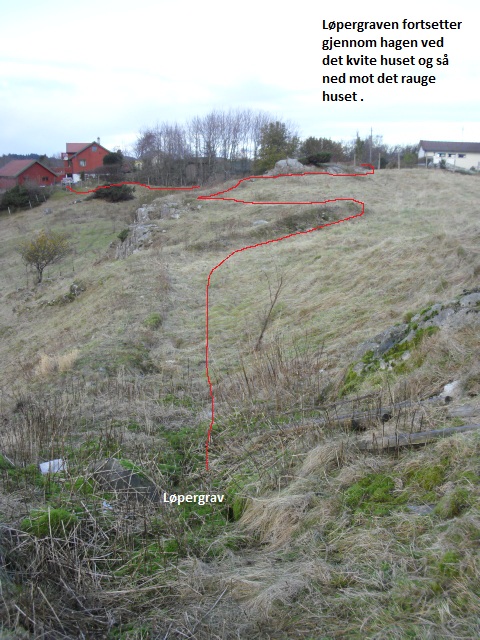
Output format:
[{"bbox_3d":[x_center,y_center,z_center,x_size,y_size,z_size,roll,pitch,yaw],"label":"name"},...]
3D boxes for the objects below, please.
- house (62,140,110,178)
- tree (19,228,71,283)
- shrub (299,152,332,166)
[{"bbox_3d":[-25.601,-27.336,121.000,9.200,6.900,10.000,-3,13,-12],"label":"house"},{"bbox_3d":[-10.011,-3.254,36.000,2.550,2.650,2.500,-4,13,-16],"label":"tree"},{"bbox_3d":[5.913,-12.536,55.000,2.600,1.100,2.100,1,13,6],"label":"shrub"}]

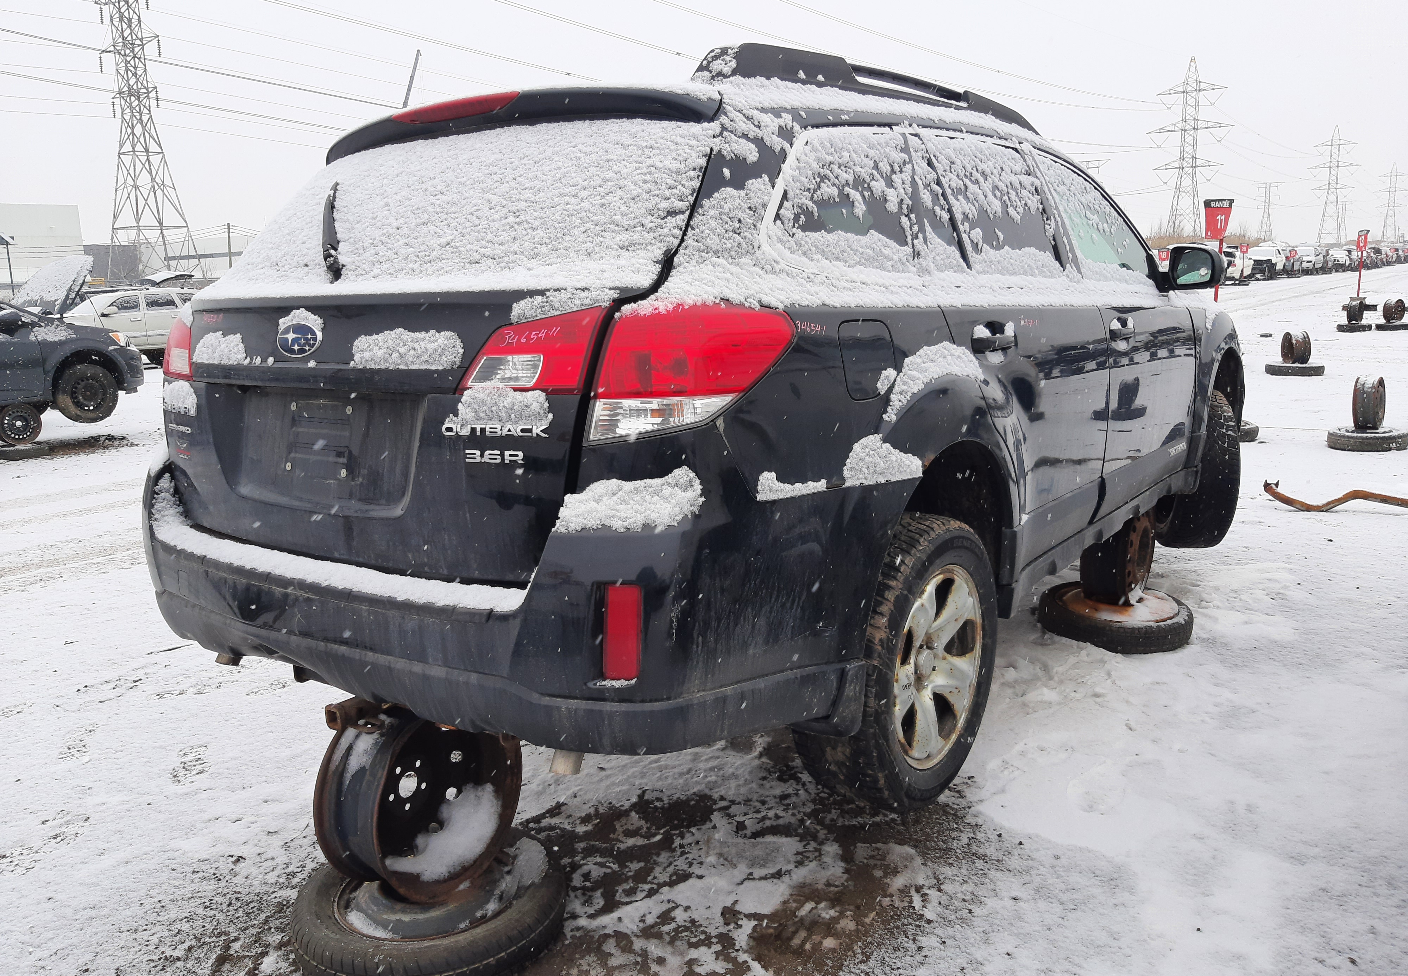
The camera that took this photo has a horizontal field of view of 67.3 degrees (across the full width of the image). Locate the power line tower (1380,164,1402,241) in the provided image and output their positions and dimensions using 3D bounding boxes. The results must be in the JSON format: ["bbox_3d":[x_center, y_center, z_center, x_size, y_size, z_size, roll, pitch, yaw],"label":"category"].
[{"bbox_3d":[431.302,-177.360,661.603,22.000,50.000,9.000,7,14,38],"label":"power line tower"}]

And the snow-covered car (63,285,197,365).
[{"bbox_3d":[-13.100,-3.850,24.800,4.550,1.730,1.830,-9,13,-33],"label":"snow-covered car"}]

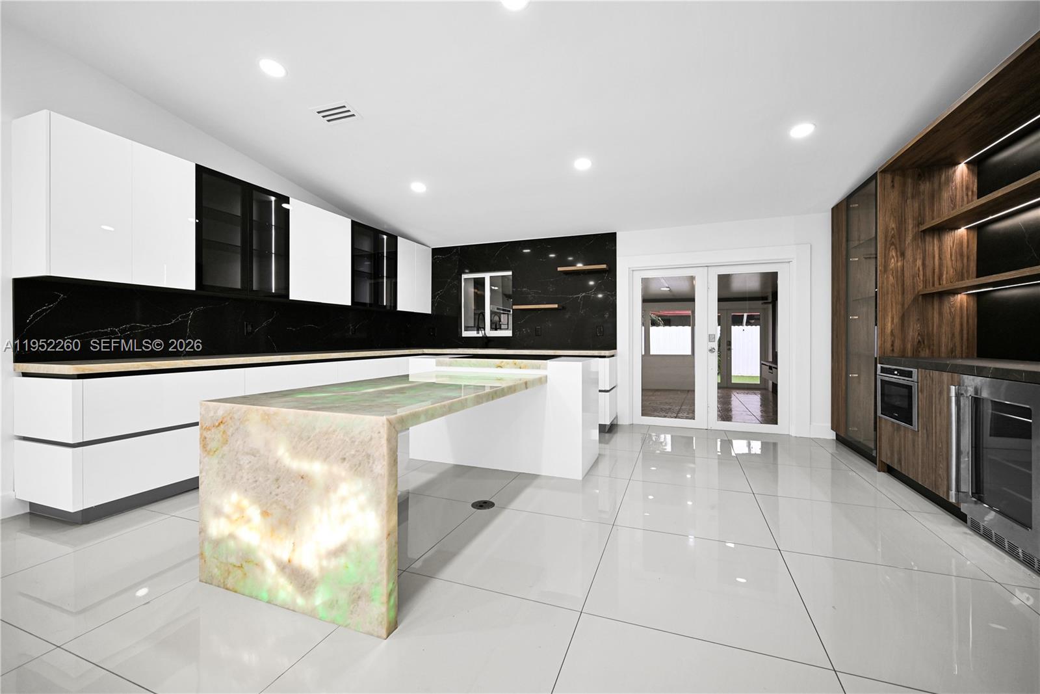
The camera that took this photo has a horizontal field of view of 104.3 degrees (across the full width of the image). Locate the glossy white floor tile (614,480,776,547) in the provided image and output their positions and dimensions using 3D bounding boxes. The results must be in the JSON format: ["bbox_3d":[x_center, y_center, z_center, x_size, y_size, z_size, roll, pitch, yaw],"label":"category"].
[{"bbox_3d":[1.137,1.083,2.703,0.873,0.012,0.844,1,1,21],"label":"glossy white floor tile"}]

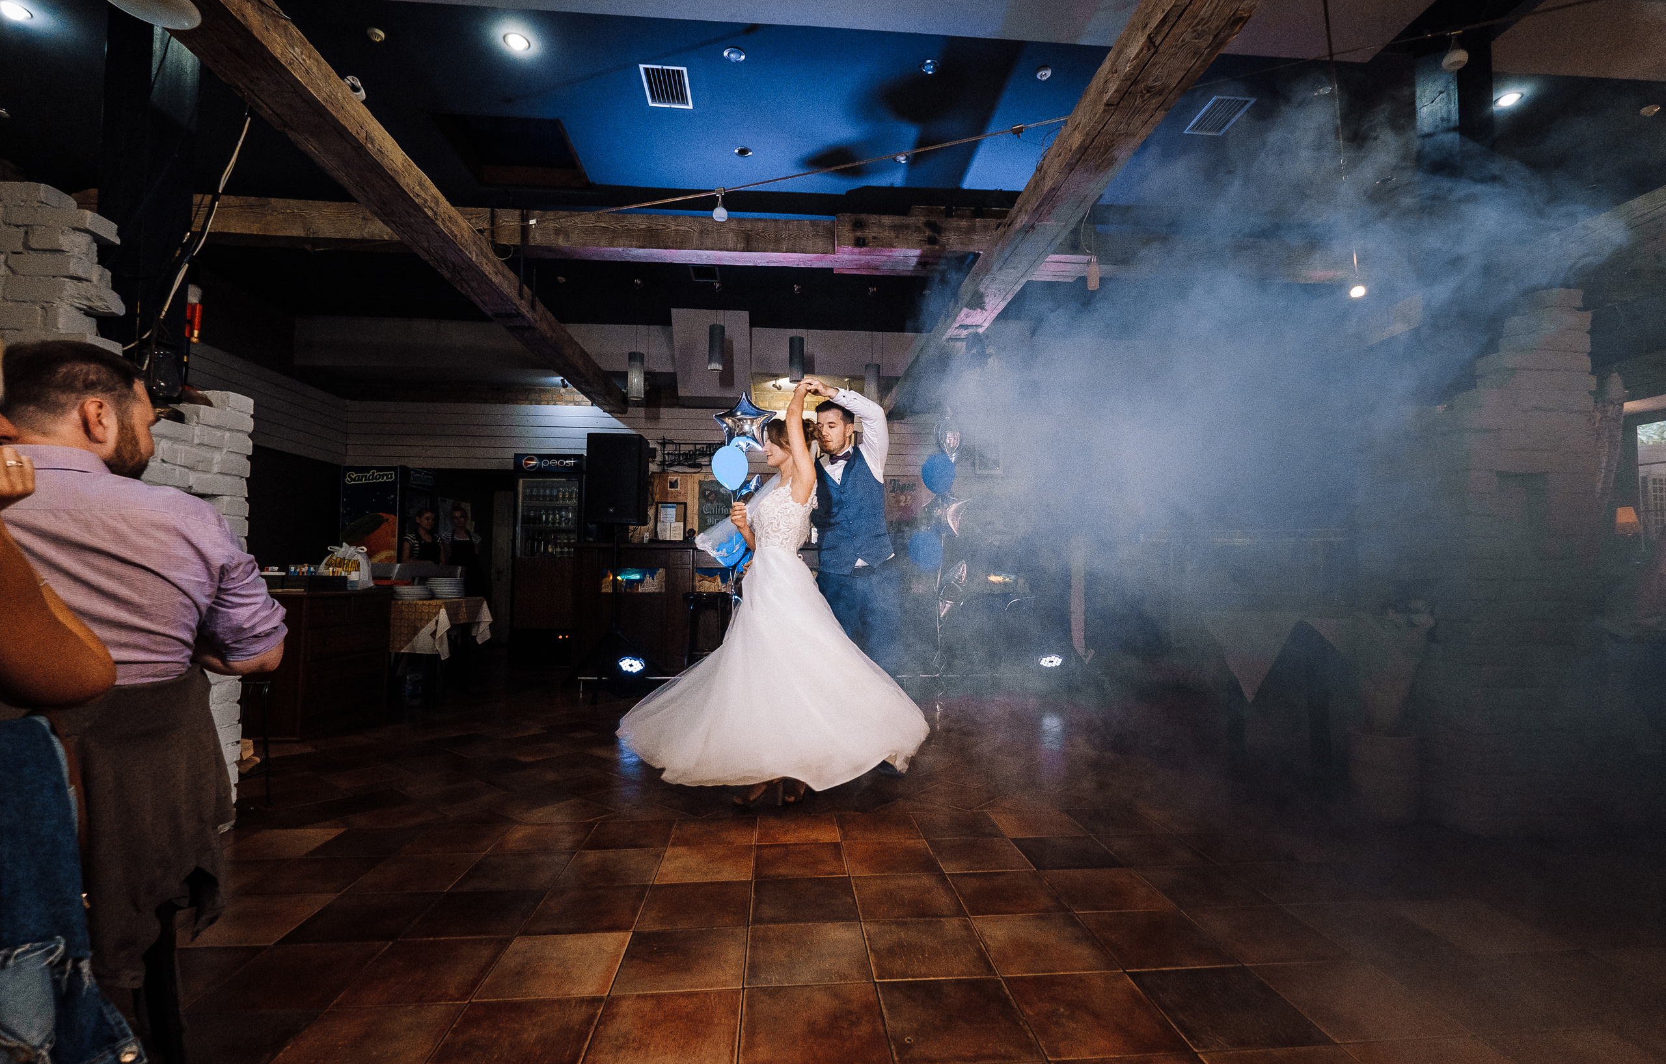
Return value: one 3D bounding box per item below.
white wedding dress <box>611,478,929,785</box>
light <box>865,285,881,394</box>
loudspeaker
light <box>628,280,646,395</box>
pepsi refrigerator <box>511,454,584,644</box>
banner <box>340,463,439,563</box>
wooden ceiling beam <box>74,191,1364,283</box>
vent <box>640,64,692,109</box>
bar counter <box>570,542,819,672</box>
[{"bbox_3d":[-0.241,0.357,2.975,1.320,1.180,1.100,1,-3,-13],"label":"white wedding dress"},{"bbox_3d":[0.403,-1.929,7.044,0.145,1.087,0.145,0,-3,-5],"label":"light"},{"bbox_3d":[-1.707,-0.394,5.546,0.420,0.700,0.370,0,-3,1],"label":"loudspeaker"},{"bbox_3d":[-1.934,-1.903,6.854,0.145,1.201,0.145,0,-3,-5],"label":"light"},{"bbox_3d":[-2.909,0.302,7.324,0.680,2.130,0.680,0,-3,-5],"label":"pepsi refrigerator"},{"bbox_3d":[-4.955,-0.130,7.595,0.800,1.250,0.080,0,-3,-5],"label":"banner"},{"bbox_3d":[-0.551,-2.133,5.121,9.100,0.280,0.220,0,-3,-5],"label":"wooden ceiling beam"},{"bbox_3d":[-0.974,-2.620,4.107,0.265,0.030,0.360,0,-3,-5],"label":"vent"},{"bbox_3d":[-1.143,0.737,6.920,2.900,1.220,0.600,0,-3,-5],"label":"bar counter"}]

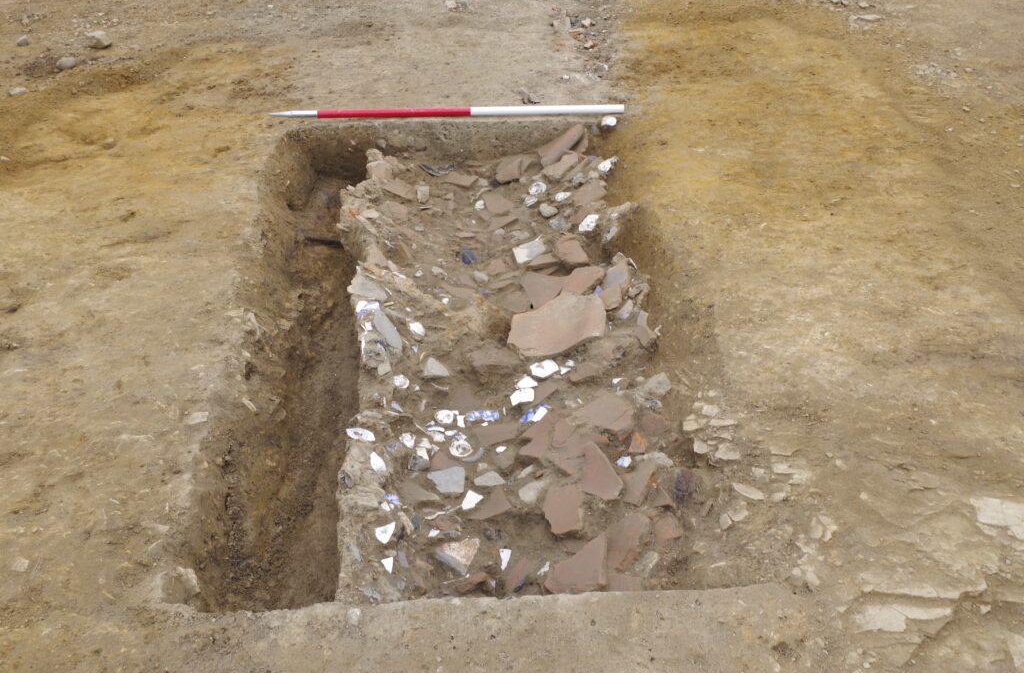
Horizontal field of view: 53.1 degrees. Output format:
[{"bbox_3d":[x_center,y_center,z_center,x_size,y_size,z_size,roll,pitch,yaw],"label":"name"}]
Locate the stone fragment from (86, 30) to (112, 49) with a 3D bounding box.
[{"bbox_3d":[-1.549,-1.114,3.846,0.095,0.055,0.080,-15,40,-17],"label":"stone fragment"}]

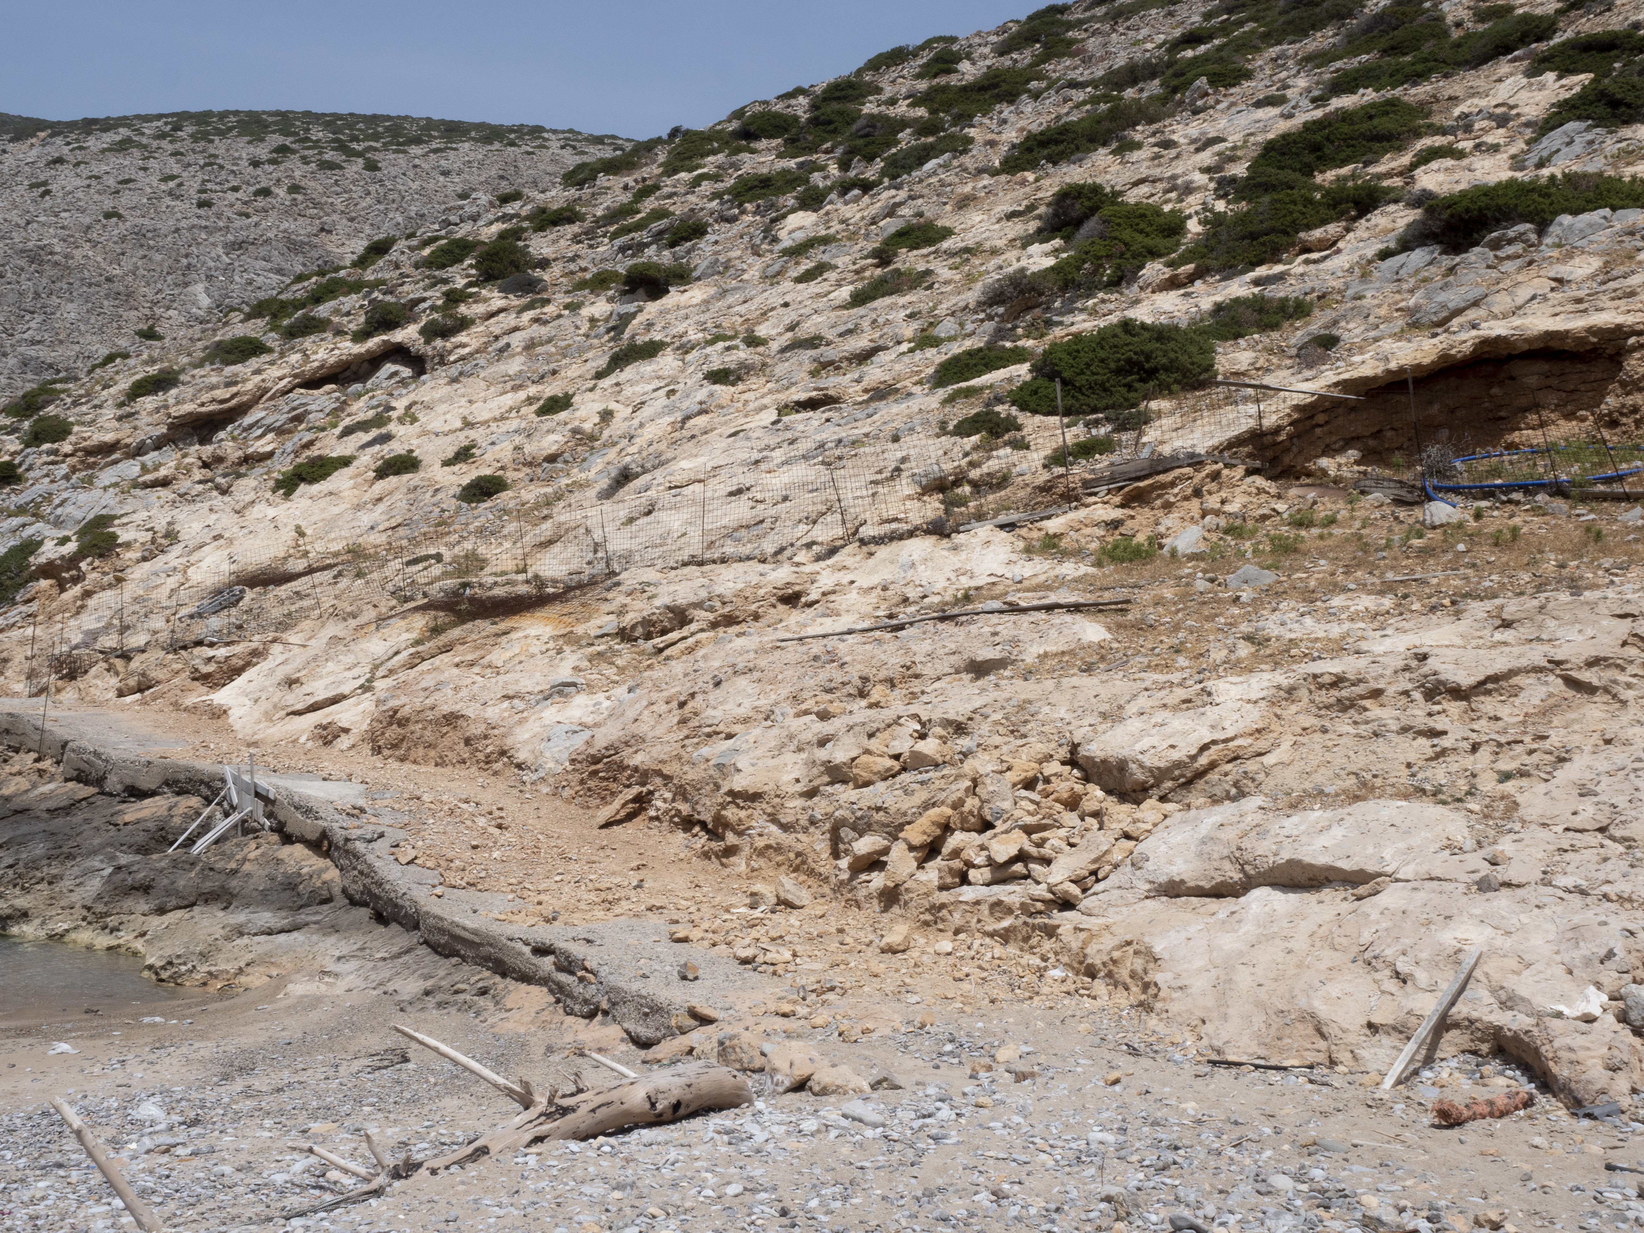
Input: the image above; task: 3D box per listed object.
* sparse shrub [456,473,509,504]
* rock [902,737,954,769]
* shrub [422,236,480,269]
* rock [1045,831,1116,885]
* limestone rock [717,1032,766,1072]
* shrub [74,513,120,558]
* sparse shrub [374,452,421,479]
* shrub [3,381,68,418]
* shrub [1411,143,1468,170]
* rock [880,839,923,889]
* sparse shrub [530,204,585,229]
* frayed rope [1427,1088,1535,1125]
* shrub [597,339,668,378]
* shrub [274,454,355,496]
[{"bbox_3d":[-4.998,-1.874,28.000,0.770,0.420,0.650,0,-1,0],"label":"sparse shrub"},{"bbox_3d":[0.764,0.991,13.700,0.359,0.209,0.305,0,-2,0],"label":"rock"},{"bbox_3d":[-10.885,-10.696,56.000,1.742,0.984,1.393,0,-3,0],"label":"shrub"},{"bbox_3d":[1.629,1.513,11.900,0.437,0.312,0.371,0,-2,0],"label":"rock"},{"bbox_3d":[-0.393,2.131,9.300,0.239,0.195,0.173,0,-3,0],"label":"limestone rock"},{"bbox_3d":[-14.884,-1.661,39.000,0.949,0.923,0.759,0,-3,0],"label":"shrub"},{"bbox_3d":[-7.139,-2.542,32.000,0.776,0.389,0.680,0,-1,0],"label":"sparse shrub"},{"bbox_3d":[-21.947,-6.056,53.000,1.792,1.039,1.433,0,-3,0],"label":"shrub"},{"bbox_3d":[12.020,-8.955,37.000,1.101,0.525,0.881,0,-3,0],"label":"shrub"},{"bbox_3d":[0.553,1.722,13.200,0.295,0.348,0.256,0,-3,0],"label":"rock"},{"bbox_3d":[-8.097,-12.176,58.000,1.647,0.784,1.318,0,-3,0],"label":"sparse shrub"},{"bbox_3d":[2.294,1.705,6.600,0.390,0.100,0.120,0,-1,-22],"label":"frayed rope"},{"bbox_3d":[-3.313,-4.484,33.000,1.255,0.622,1.100,0,-1,0],"label":"shrub"},{"bbox_3d":[-10.949,-3.049,41.000,1.746,0.915,1.397,0,-3,0],"label":"shrub"}]

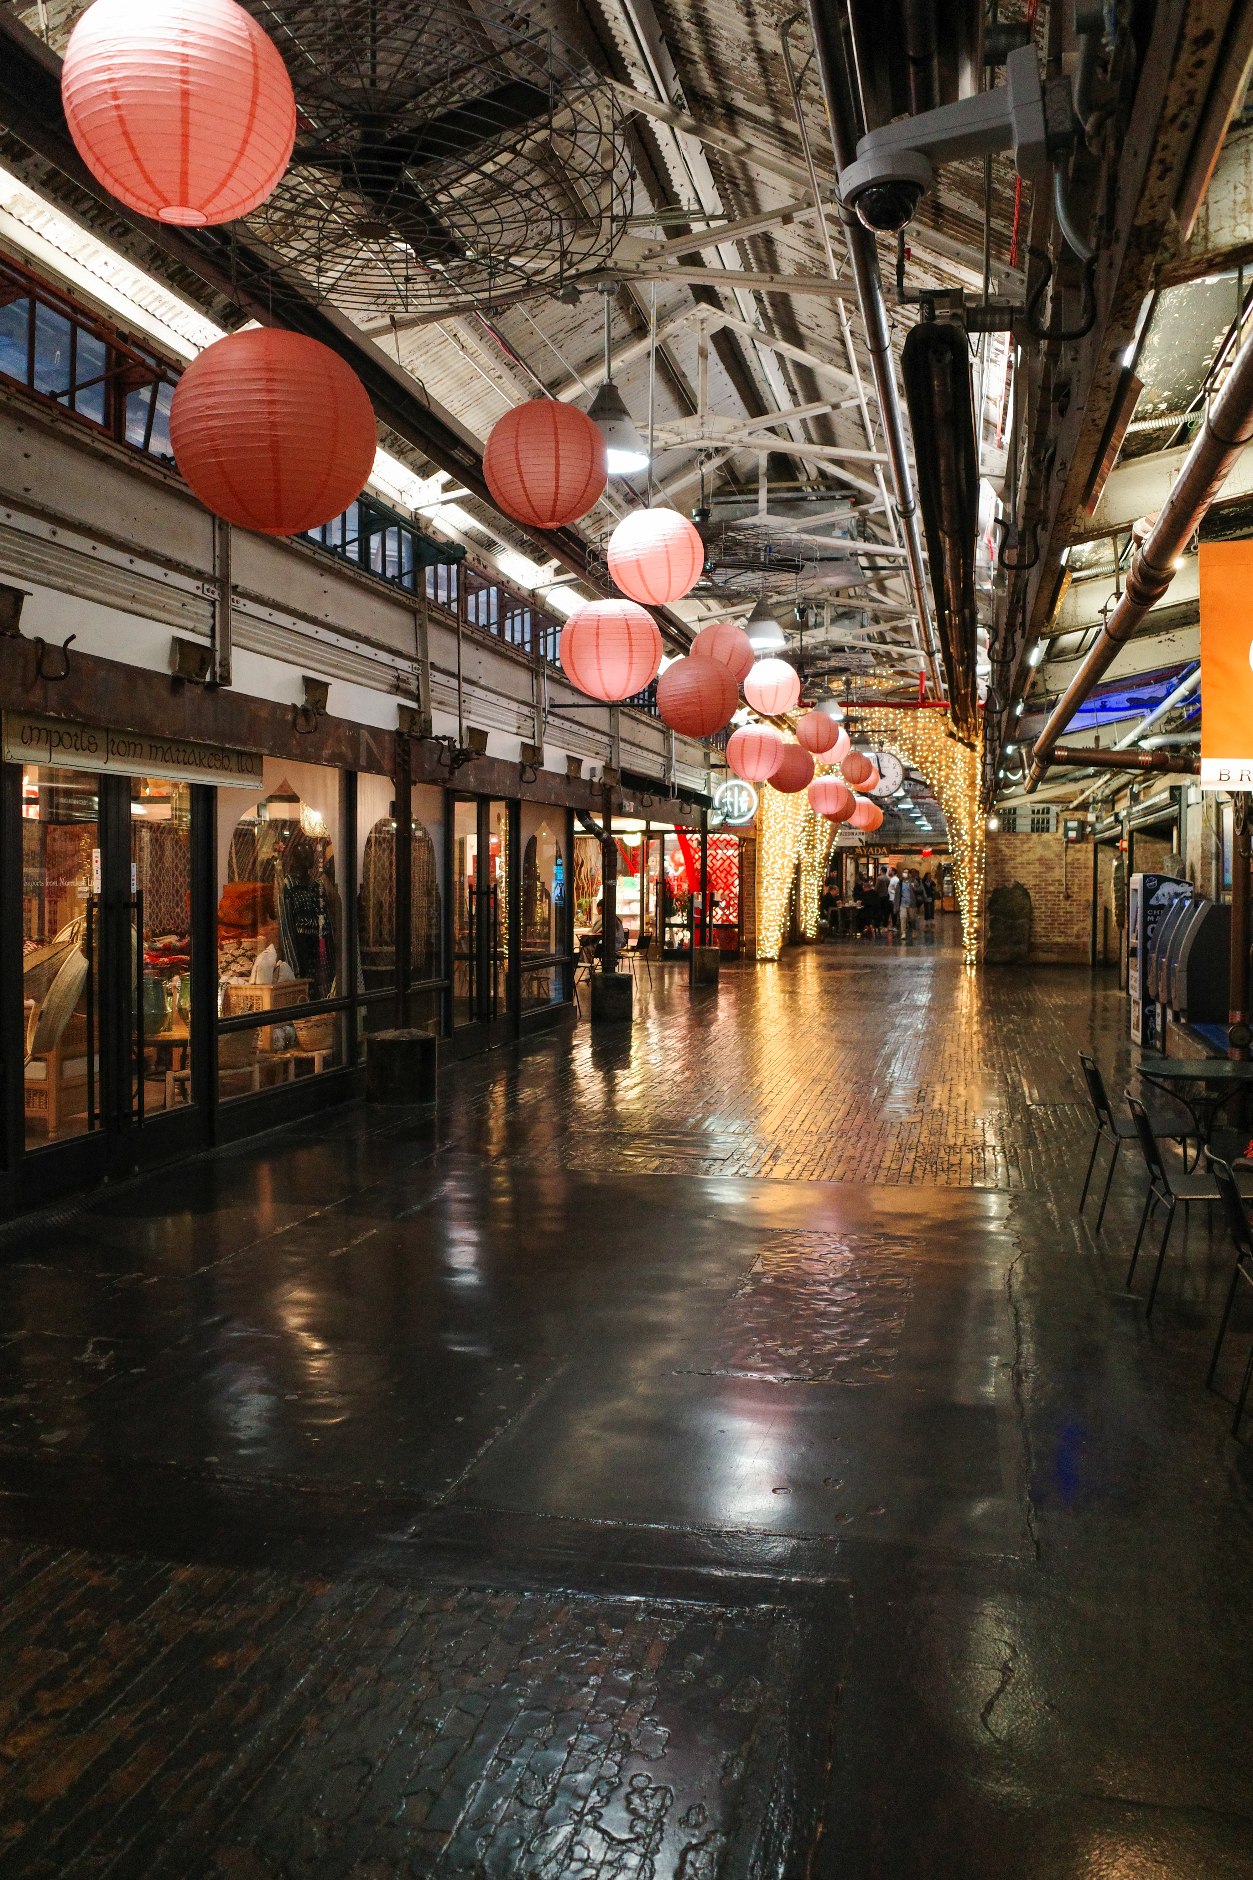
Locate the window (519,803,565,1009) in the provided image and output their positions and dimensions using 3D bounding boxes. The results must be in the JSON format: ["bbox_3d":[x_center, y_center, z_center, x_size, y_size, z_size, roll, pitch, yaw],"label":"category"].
[{"bbox_3d":[-0.923,-0.379,15.716,0.100,2.100,1.803,1,3,13],"label":"window"}]

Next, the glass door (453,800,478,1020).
[{"bbox_3d":[-1.480,-0.247,13.271,0.080,2.058,0.815,1,3,13],"label":"glass door"}]

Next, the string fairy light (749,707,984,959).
[{"bbox_3d":[4.472,-1.928,27.194,4.215,4.709,0.700,1,3,13],"label":"string fairy light"}]

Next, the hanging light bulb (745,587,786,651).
[{"bbox_3d":[1.411,-3.287,14.940,0.450,0.601,0.450,1,3,13],"label":"hanging light bulb"}]

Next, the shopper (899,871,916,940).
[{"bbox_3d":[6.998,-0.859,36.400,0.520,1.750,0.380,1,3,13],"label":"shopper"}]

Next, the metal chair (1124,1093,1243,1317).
[{"bbox_3d":[2.230,1.010,5.600,0.510,0.790,0.430,1,3,9],"label":"metal chair"}]

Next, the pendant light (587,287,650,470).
[{"bbox_3d":[-0.093,-3.253,8.445,0.440,1.018,0.440,0,3,0],"label":"pendant light"}]

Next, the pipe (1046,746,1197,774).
[{"bbox_3d":[3.289,-1.182,9.600,0.998,0.120,0.120,7,5,18],"label":"pipe"}]

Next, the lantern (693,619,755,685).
[{"bbox_3d":[0.889,-2.658,13.500,0.600,0.588,0.600,1,3,13],"label":"lantern"}]

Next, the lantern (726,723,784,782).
[{"bbox_3d":[1.340,-1.928,15.100,0.600,0.588,0.600,1,3,13],"label":"lantern"}]

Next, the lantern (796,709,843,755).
[{"bbox_3d":[2.700,-2.916,20.586,0.600,0.588,0.600,1,3,13],"label":"lantern"}]

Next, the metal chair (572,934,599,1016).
[{"bbox_3d":[-0.562,0.450,17.071,0.500,0.840,0.460,1,3,13],"label":"metal chair"}]

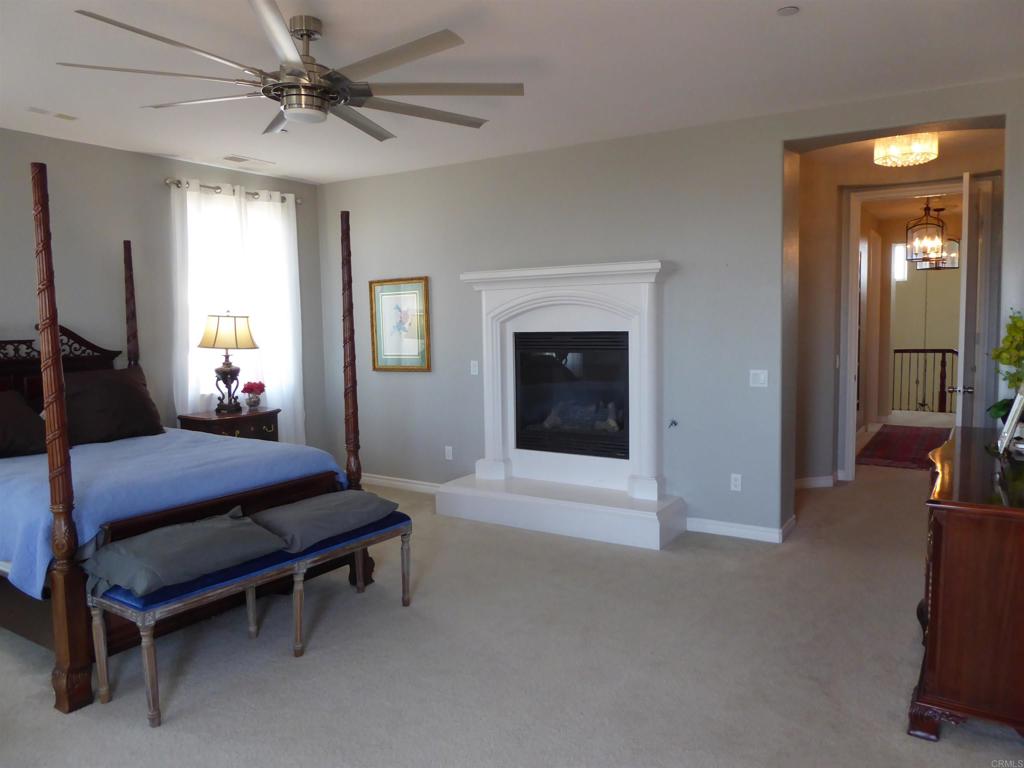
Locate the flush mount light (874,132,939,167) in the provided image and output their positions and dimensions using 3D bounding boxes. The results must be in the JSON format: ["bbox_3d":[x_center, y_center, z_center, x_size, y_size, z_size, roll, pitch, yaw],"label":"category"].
[{"bbox_3d":[2.774,-1.653,5.199,0.450,0.210,0.450,2,6,32],"label":"flush mount light"}]

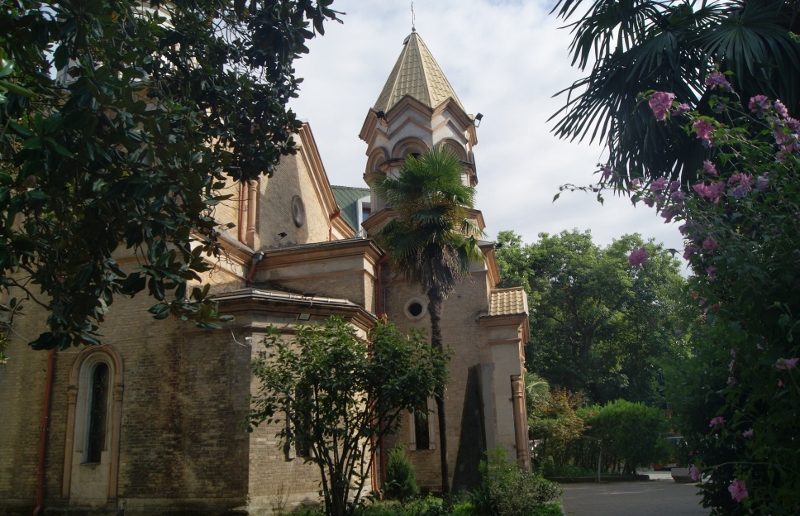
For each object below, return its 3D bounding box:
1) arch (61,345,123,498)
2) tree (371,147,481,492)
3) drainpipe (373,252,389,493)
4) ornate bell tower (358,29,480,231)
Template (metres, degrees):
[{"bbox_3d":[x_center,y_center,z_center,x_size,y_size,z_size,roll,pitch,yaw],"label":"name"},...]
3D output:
[{"bbox_3d":[-6.899,3.698,13.650,1.333,3.465,0.245,-6,-15,11],"label":"arch"},{"bbox_3d":[0.856,1.278,15.317,3.003,9.027,2.744,-6,-15,11],"label":"tree"},{"bbox_3d":[-0.515,2.908,16.289,0.294,6.186,0.206,-6,-15,11],"label":"drainpipe"},{"bbox_3d":[0.643,-4.432,19.981,3.822,7.301,3.822,-6,-15,11],"label":"ornate bell tower"}]

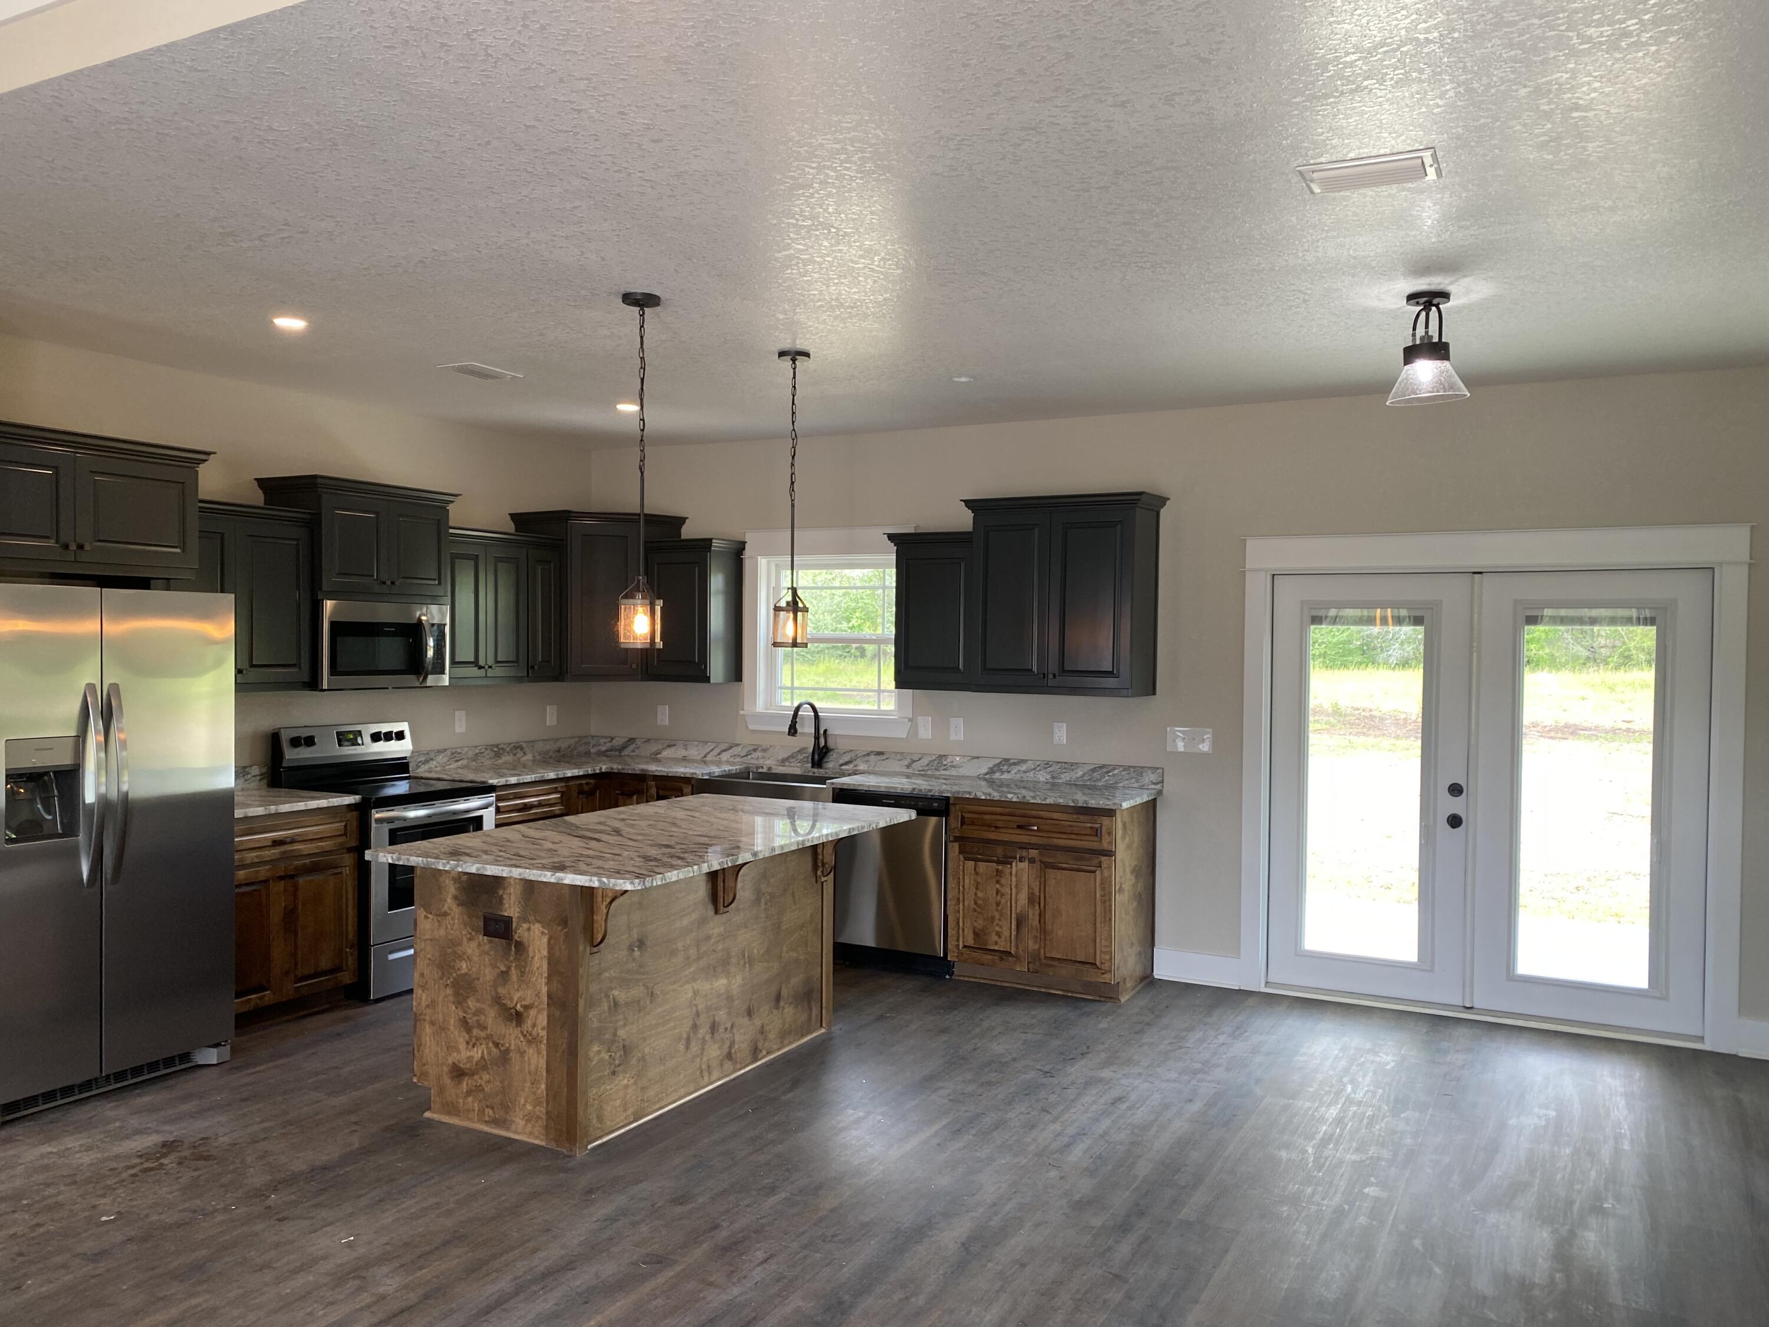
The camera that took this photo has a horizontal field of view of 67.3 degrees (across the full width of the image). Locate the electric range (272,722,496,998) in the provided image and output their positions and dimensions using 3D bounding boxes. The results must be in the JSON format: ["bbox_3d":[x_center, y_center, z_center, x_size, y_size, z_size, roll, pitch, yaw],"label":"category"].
[{"bbox_3d":[-2.373,0.905,6.398,0.680,1.198,0.759,1,1,28],"label":"electric range"}]

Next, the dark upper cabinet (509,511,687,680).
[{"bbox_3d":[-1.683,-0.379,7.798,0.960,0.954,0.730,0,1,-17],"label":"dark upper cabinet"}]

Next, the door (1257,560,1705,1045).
[{"bbox_3d":[2.643,0.564,5.946,1.802,1.955,0.065,1,1,28],"label":"door"}]

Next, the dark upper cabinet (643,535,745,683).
[{"bbox_3d":[-1.079,-0.291,7.567,0.475,0.800,0.360,1,1,28],"label":"dark upper cabinet"}]

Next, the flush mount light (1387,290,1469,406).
[{"bbox_3d":[1.784,-1.030,4.366,0.263,0.340,0.263,1,1,28],"label":"flush mount light"}]

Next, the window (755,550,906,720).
[{"bbox_3d":[-0.295,-0.155,7.401,0.910,0.897,0.100,1,1,28],"label":"window"}]

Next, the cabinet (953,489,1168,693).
[{"bbox_3d":[0.877,-0.325,6.520,0.938,0.950,0.405,1,1,28],"label":"cabinet"}]

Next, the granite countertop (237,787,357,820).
[{"bbox_3d":[-2.780,0.609,5.697,0.631,0.037,0.797,1,1,28],"label":"granite countertop"}]

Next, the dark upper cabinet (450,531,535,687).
[{"bbox_3d":[-2.197,-0.291,7.007,0.355,0.798,0.630,1,1,28],"label":"dark upper cabinet"}]

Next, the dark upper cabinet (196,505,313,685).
[{"bbox_3d":[-2.879,-0.274,5.723,0.355,0.800,0.760,1,1,28],"label":"dark upper cabinet"}]

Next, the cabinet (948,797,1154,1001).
[{"bbox_3d":[0.813,1.085,6.441,0.843,0.897,0.605,1,1,28],"label":"cabinet"}]

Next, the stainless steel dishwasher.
[{"bbox_3d":[0.156,1.083,6.778,0.605,0.862,0.620,1,1,28],"label":"stainless steel dishwasher"}]

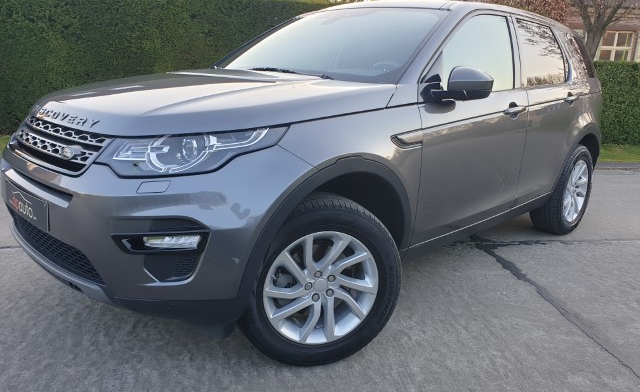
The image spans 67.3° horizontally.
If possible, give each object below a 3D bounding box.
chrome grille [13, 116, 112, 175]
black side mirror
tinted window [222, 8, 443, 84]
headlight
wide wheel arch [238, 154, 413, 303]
[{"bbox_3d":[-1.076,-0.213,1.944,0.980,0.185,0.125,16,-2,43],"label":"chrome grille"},{"bbox_3d":[0.643,-0.513,2.192,0.260,0.165,0.240,-12,20,-43],"label":"black side mirror"},{"bbox_3d":[0.017,-0.919,2.850,1.500,0.150,0.820,16,54,43],"label":"tinted window"},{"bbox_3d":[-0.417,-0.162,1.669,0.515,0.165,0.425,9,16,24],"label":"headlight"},{"bbox_3d":[0.047,0.070,1.909,0.950,0.480,0.160,-12,20,-43],"label":"wide wheel arch"}]

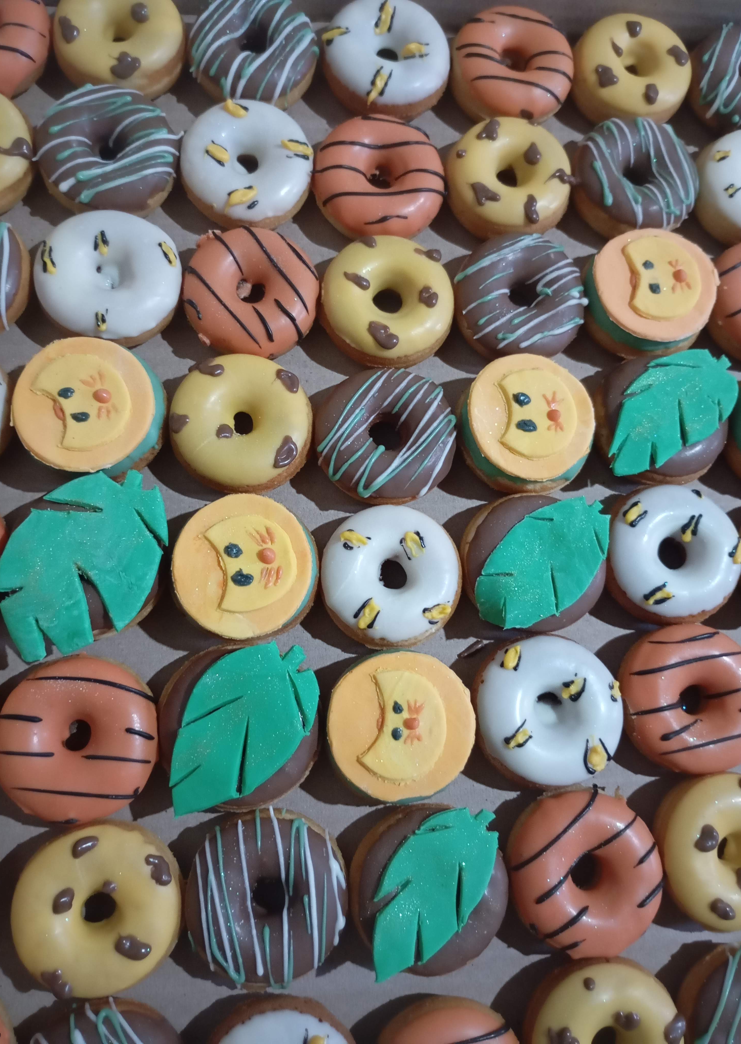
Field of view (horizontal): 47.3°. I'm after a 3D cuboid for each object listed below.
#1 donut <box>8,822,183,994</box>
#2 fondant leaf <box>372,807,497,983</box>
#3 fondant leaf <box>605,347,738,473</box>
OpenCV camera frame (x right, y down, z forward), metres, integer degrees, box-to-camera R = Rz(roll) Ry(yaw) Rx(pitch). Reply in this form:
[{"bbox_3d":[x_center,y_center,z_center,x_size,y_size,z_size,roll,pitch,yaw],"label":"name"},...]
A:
[{"bbox_3d":[-0.098,0.138,0.303,0.059,0.025,0.059,2,76,-7],"label":"donut"},{"bbox_3d":[0.021,0.129,0.297,0.032,0.006,0.069,30,75,1],"label":"fondant leaf"},{"bbox_3d":[0.121,-0.045,0.347,0.076,0.007,0.038,-40,84,-16],"label":"fondant leaf"}]

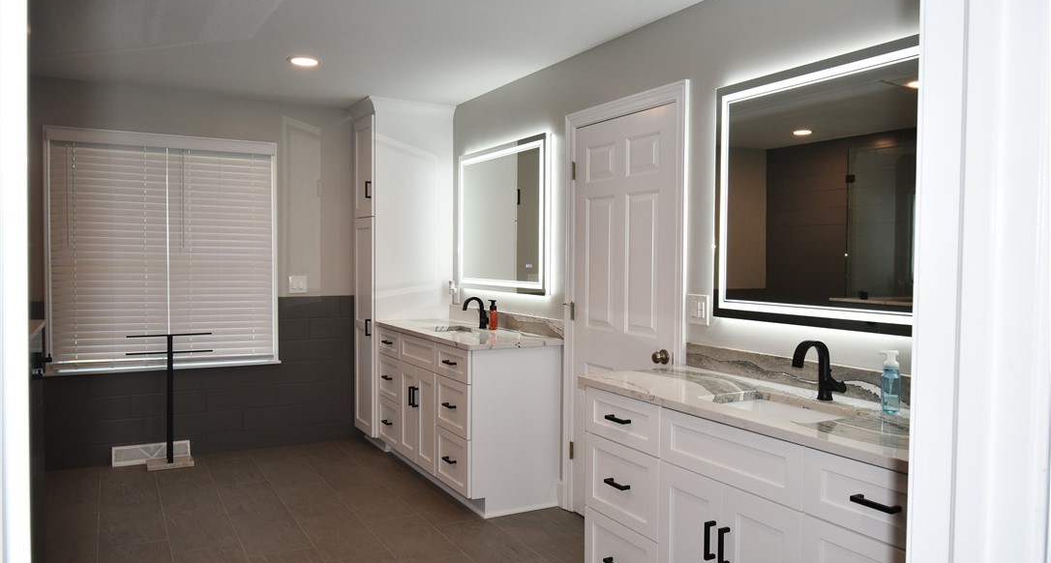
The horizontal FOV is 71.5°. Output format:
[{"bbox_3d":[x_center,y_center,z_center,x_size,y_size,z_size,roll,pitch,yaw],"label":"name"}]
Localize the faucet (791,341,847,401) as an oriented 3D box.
[{"bbox_3d":[0.952,0.295,2.364,0.189,0.198,0.113,0,2,-30],"label":"faucet"}]

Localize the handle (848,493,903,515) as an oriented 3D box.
[{"bbox_3d":[0.837,0.534,1.747,0.034,0.012,0.110,-1,2,-29],"label":"handle"}]

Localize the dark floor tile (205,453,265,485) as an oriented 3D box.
[{"bbox_3d":[-1.864,1.219,4.679,0.294,0.010,0.588,-1,2,-30],"label":"dark floor tile"}]

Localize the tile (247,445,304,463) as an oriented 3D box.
[{"bbox_3d":[-1.720,1.203,5.040,0.301,0.010,0.380,-1,2,-29],"label":"tile"}]

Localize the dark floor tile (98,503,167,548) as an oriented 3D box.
[{"bbox_3d":[-2.008,1.248,3.730,0.294,0.010,0.588,-1,2,-30],"label":"dark floor tile"}]

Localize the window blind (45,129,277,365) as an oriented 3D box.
[{"bbox_3d":[-2.365,-0.193,4.845,1.375,1.540,0.070,-1,2,-29],"label":"window blind"}]

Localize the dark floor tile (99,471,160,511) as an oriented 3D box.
[{"bbox_3d":[-2.302,1.229,4.247,0.294,0.010,0.595,-1,2,-30],"label":"dark floor tile"}]

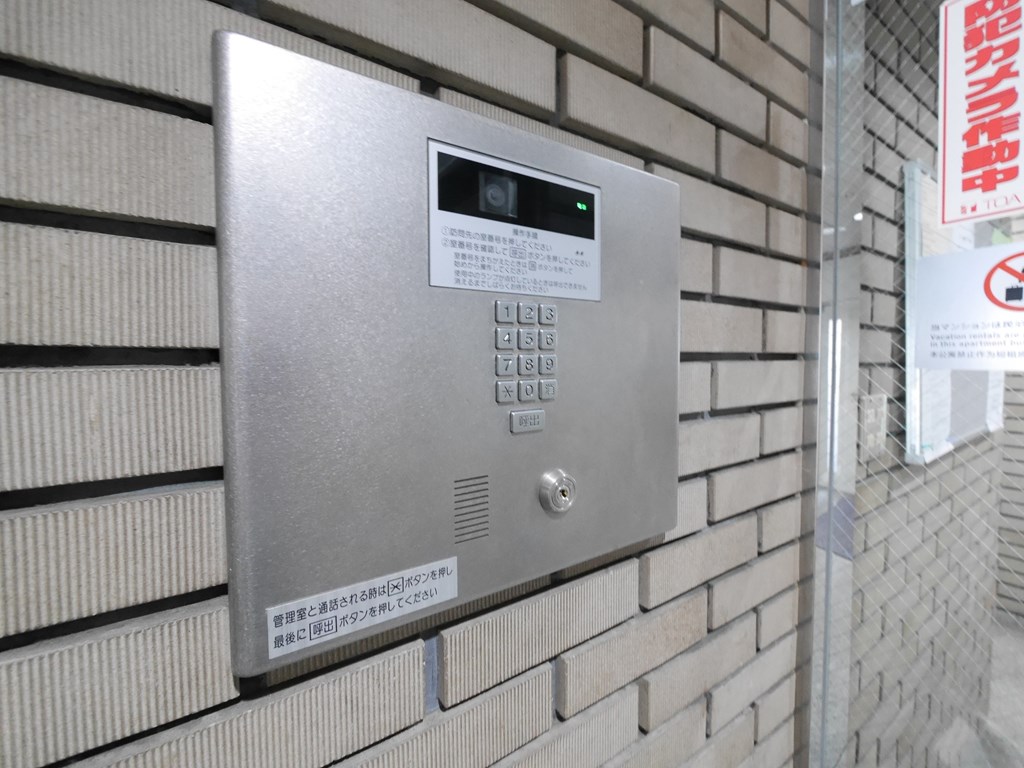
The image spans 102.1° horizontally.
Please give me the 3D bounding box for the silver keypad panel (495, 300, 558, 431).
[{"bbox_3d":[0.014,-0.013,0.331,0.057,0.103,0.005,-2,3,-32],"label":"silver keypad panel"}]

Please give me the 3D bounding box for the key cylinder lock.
[{"bbox_3d":[0.041,0.090,0.349,0.035,0.035,0.009,-2,3,-32],"label":"key cylinder lock"}]

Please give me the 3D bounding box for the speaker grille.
[{"bbox_3d":[-0.030,0.094,0.311,0.028,0.047,0.004,-2,3,-32],"label":"speaker grille"}]

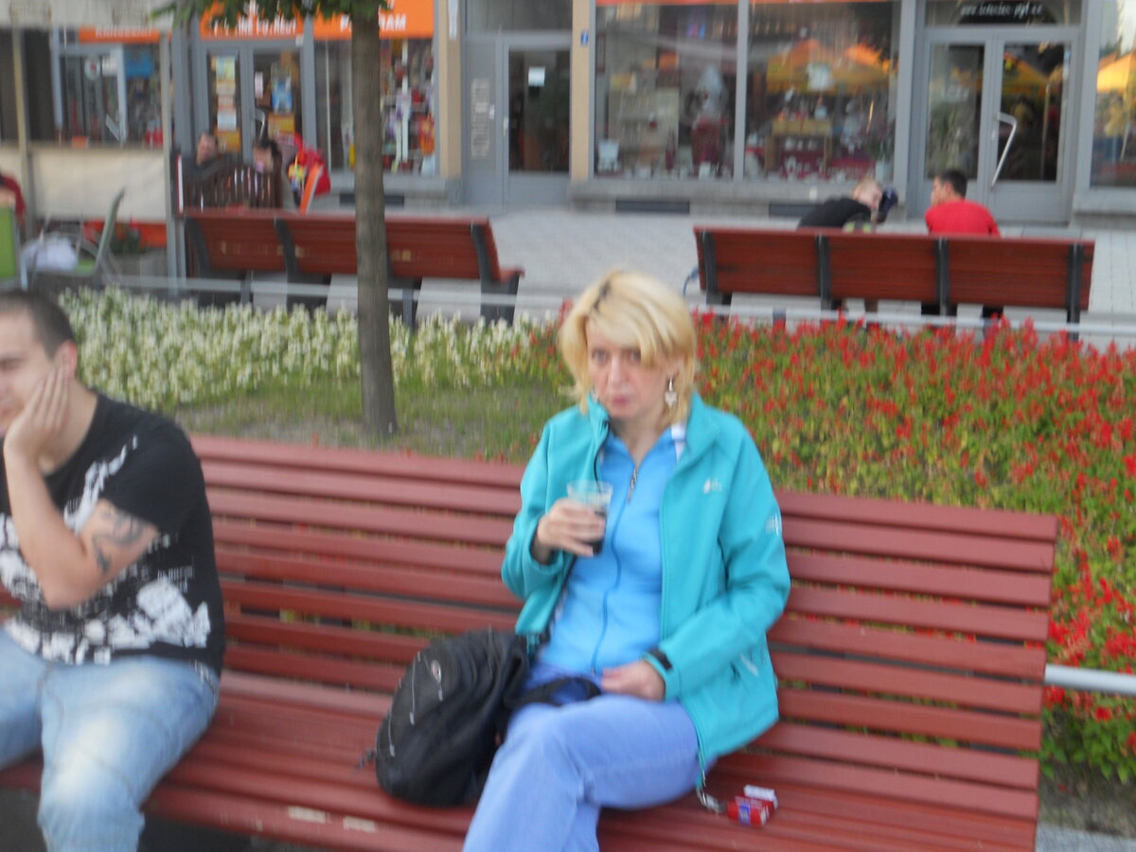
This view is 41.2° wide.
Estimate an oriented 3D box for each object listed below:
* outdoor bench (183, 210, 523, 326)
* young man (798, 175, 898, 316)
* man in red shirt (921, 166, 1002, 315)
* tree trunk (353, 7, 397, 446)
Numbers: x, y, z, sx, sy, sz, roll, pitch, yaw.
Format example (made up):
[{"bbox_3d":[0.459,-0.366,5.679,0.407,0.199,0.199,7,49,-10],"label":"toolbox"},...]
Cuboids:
[{"bbox_3d":[-1.589,-1.155,11.017,2.420,0.800,0.620,4,12,18],"label":"outdoor bench"},{"bbox_3d":[1.789,-1.019,9.592,0.700,1.130,0.520,-9,15,-39],"label":"young man"},{"bbox_3d":[2.459,-1.007,9.372,0.520,1.200,0.750,2,11,10],"label":"man in red shirt"},{"bbox_3d":[-0.865,-0.891,6.735,0.155,1.900,0.155,0,11,0],"label":"tree trunk"}]

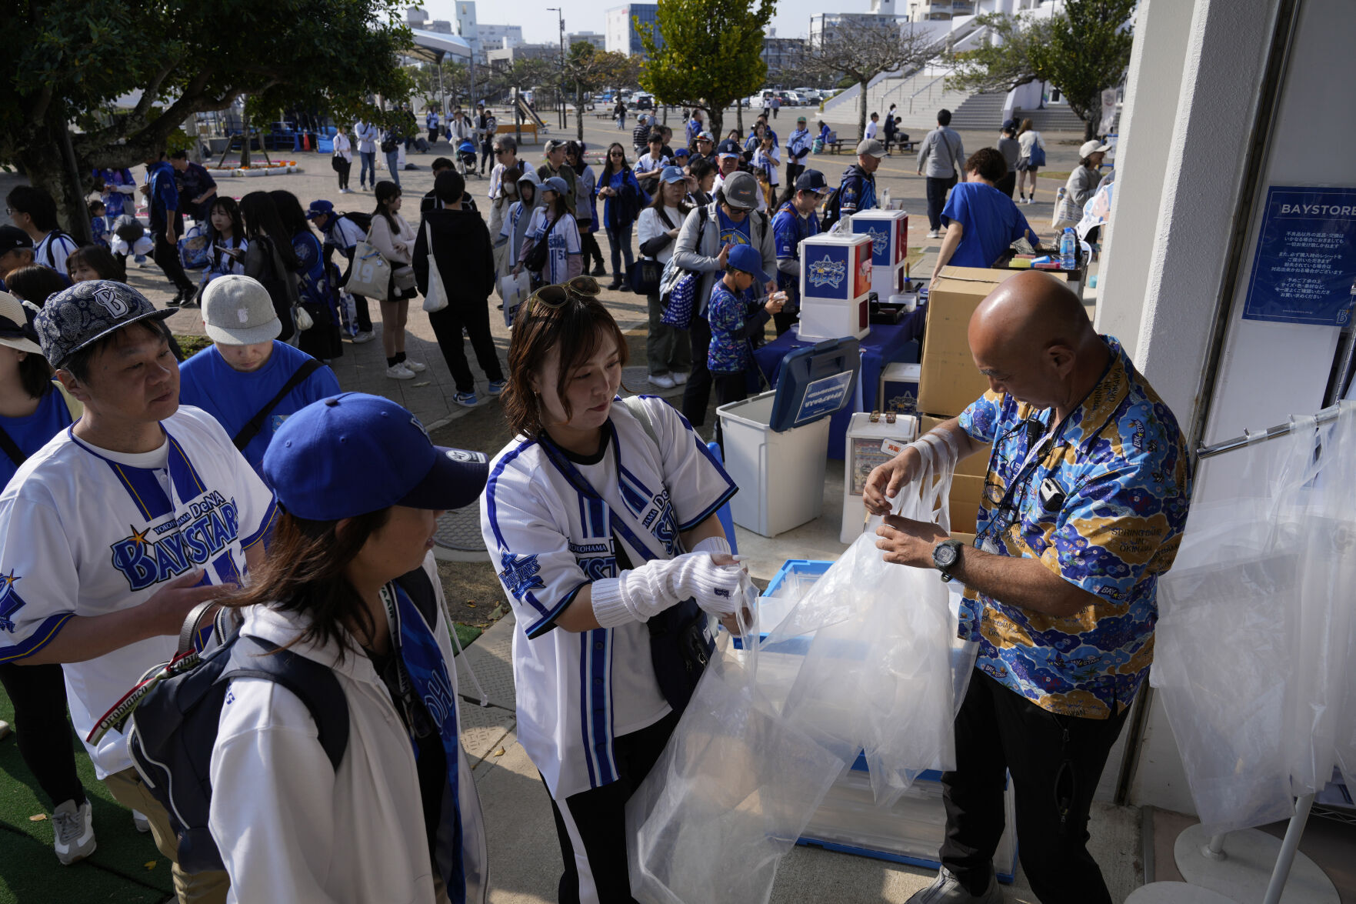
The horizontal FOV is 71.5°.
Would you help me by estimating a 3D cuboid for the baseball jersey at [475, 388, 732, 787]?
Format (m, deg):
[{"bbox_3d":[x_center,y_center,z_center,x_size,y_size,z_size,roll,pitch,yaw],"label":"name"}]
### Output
[{"bbox_3d":[-0.135,0.273,1.920,0.520,0.760,0.360,-14,28,-30],"label":"baseball jersey"}]

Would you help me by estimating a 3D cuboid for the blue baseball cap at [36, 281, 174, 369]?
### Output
[{"bbox_3d":[-1.041,-0.250,1.690,0.270,0.136,0.180,-15,12,26],"label":"blue baseball cap"}]

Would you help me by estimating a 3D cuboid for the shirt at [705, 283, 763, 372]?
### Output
[{"bbox_3d":[0.324,-0.757,5.700,0.270,0.540,0.380,2,21,7],"label":"shirt"}]

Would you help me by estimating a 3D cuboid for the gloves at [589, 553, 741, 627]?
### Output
[{"bbox_3d":[-0.017,0.238,1.630,0.270,0.120,0.110,-9,19,16],"label":"gloves"}]

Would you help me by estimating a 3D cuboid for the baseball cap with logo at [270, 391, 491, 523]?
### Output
[{"bbox_3d":[-0.391,-0.008,1.206,0.270,0.154,0.180,-17,24,-22],"label":"baseball cap with logo"}]

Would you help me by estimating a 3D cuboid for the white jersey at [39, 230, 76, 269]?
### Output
[{"bbox_3d":[-3.626,-1.128,5.600,0.200,0.440,0.300,-6,22,-14],"label":"white jersey"}]

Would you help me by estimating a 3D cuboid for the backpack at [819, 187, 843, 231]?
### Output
[{"bbox_3d":[1.285,-1.997,7.850,0.200,0.450,0.300,7,22,19],"label":"backpack"}]

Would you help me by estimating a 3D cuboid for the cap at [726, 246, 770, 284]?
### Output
[{"bbox_3d":[0.411,-1.036,5.125,0.256,0.145,0.171,23,24,3],"label":"cap"}]

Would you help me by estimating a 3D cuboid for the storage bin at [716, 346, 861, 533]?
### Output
[{"bbox_3d":[0.547,-0.082,4.896,0.450,0.960,0.460,-17,26,-36],"label":"storage bin"}]

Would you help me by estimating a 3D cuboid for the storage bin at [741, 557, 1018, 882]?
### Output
[{"bbox_3d":[0.566,0.724,2.677,0.720,0.670,0.470,4,22,12],"label":"storage bin"}]

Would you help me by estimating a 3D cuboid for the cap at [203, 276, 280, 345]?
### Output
[{"bbox_3d":[-1.141,-0.378,2.449,0.180,0.146,0.270,-12,26,-33],"label":"cap"}]

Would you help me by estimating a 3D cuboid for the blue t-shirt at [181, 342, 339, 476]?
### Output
[{"bbox_3d":[-1.309,0.037,2.959,0.500,0.700,0.290,-10,23,-23],"label":"blue t-shirt"}]

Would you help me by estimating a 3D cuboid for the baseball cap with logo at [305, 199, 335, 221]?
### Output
[{"bbox_3d":[-3.385,-2.284,8.900,0.270,0.150,0.180,-21,25,-10],"label":"baseball cap with logo"}]

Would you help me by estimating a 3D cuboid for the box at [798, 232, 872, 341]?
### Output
[{"bbox_3d":[1.000,-1.044,5.970,0.340,0.600,0.345,10,24,26],"label":"box"}]

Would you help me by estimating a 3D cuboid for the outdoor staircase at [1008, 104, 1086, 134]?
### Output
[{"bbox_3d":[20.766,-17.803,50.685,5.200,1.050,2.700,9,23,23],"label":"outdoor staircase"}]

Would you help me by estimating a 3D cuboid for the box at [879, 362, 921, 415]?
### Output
[{"bbox_3d":[1.269,-0.170,5.167,0.310,0.550,0.330,5,22,15],"label":"box"}]

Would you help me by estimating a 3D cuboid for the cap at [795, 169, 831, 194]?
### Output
[{"bbox_3d":[0.879,-1.765,6.150,0.270,0.155,0.180,19,27,24],"label":"cap"}]

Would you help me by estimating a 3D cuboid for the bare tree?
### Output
[{"bbox_3d":[7.348,-13.776,35.416,5.400,4.700,5.300,4,21,11],"label":"bare tree"}]

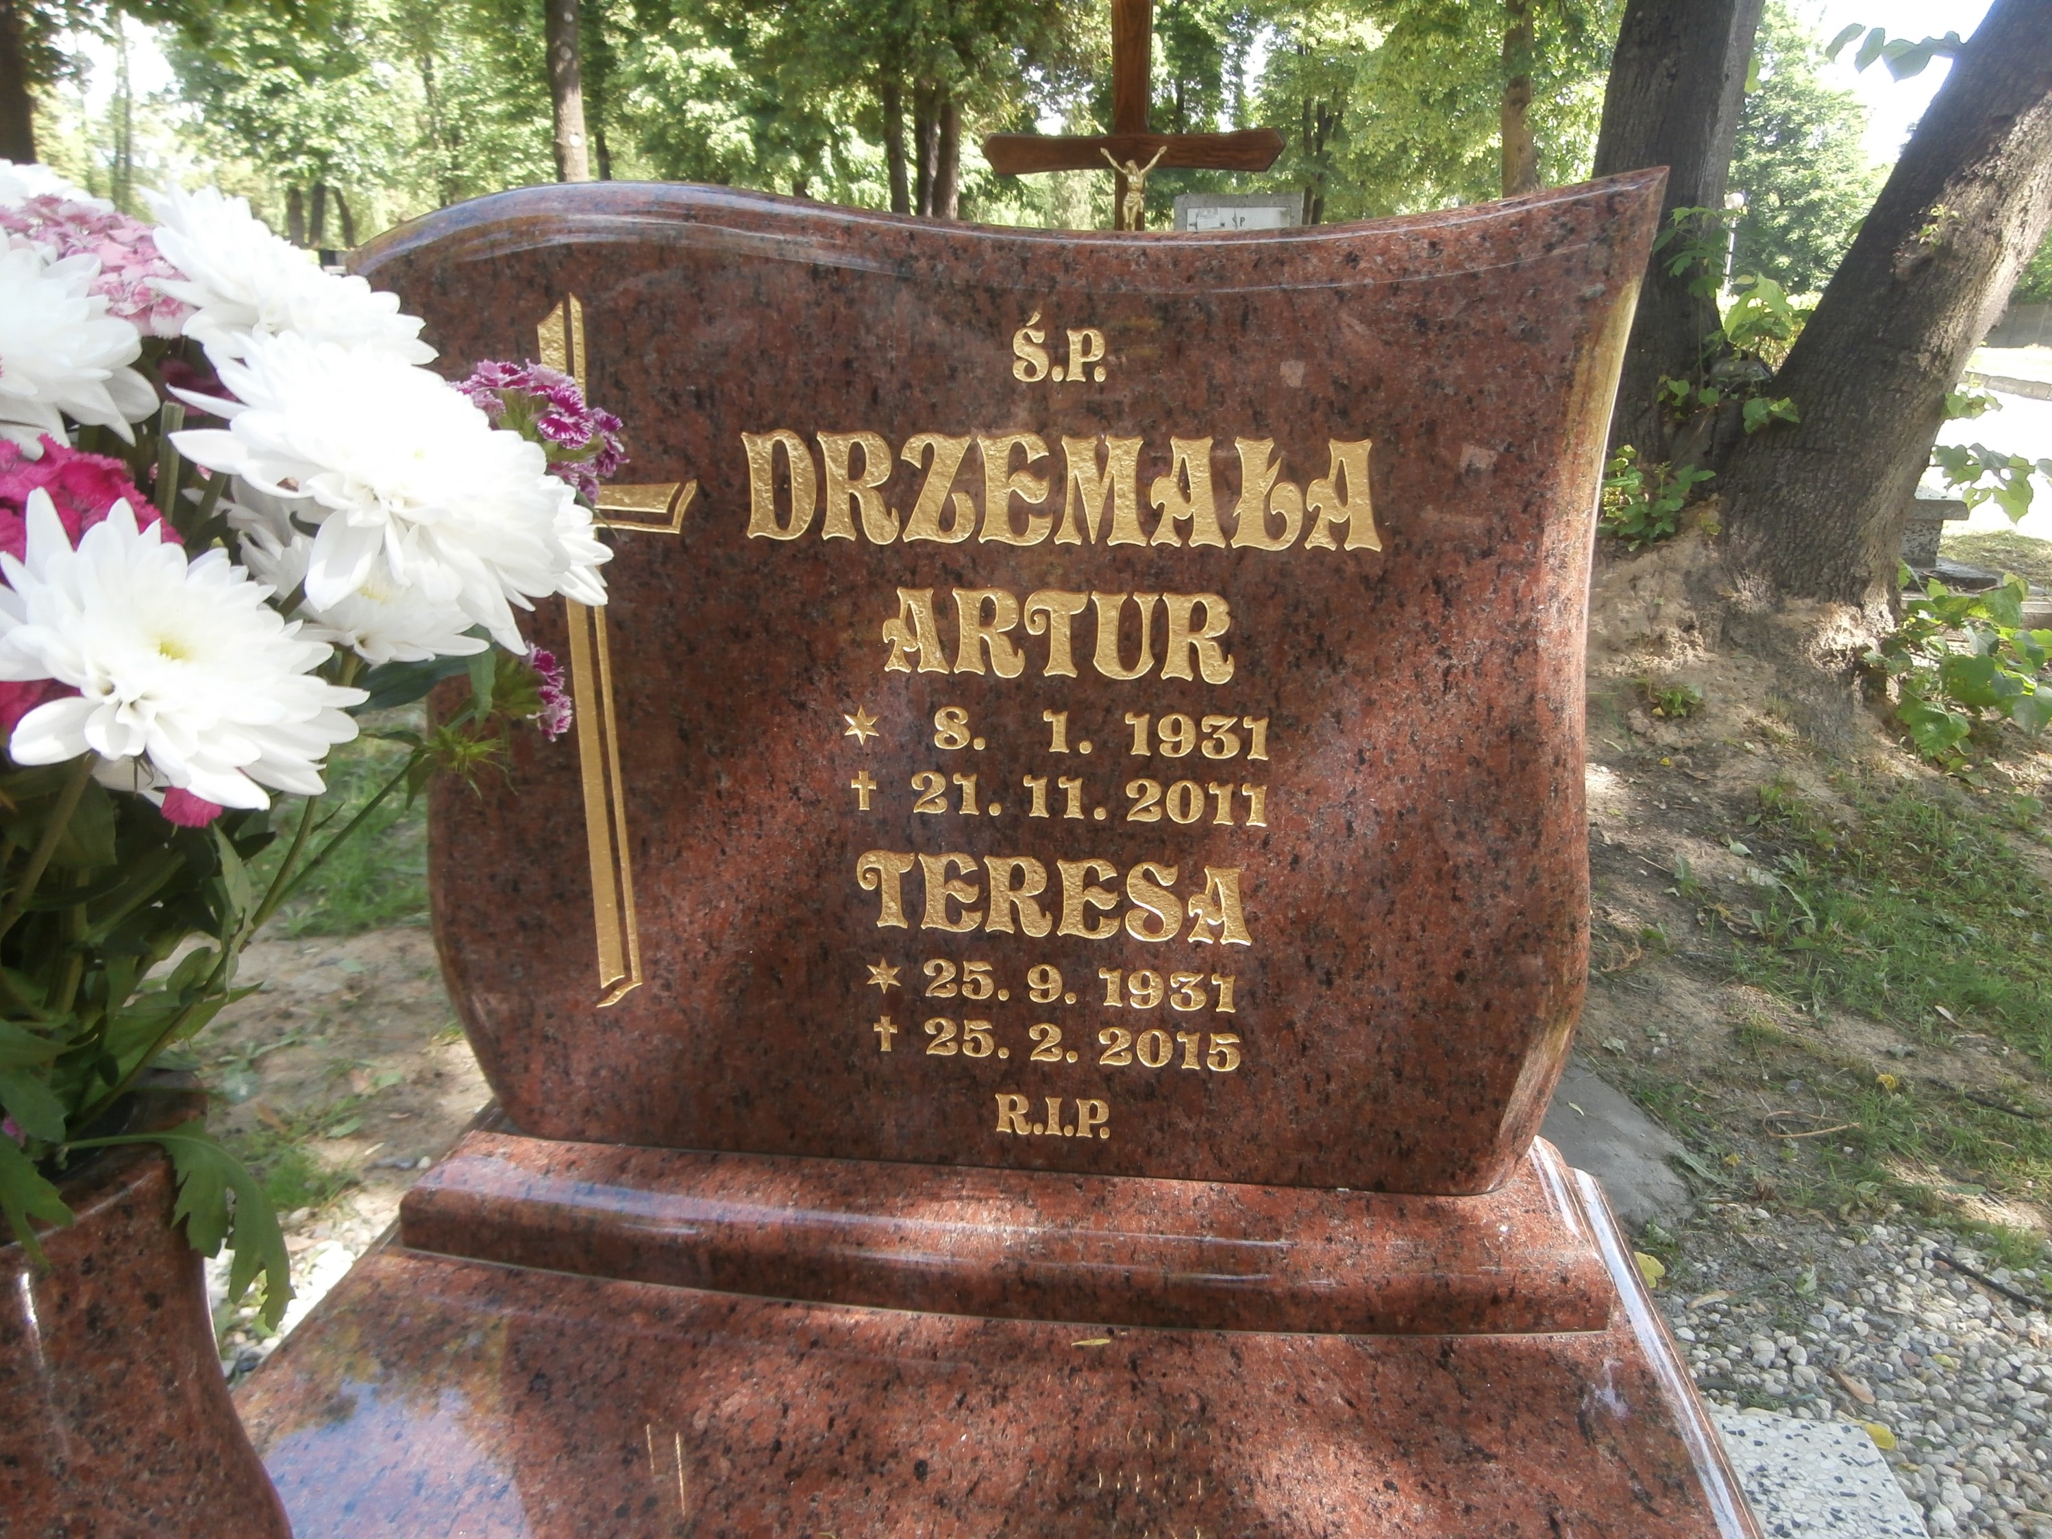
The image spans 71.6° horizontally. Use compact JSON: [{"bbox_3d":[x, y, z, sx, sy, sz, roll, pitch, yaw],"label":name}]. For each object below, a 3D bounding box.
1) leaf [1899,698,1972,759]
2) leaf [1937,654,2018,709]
[{"bbox_3d":[1.661,-0.075,2.600,0.120,0.100,0.060,9,21,24],"label":"leaf"},{"bbox_3d":[1.794,-0.166,2.680,0.130,0.095,0.065,9,21,24],"label":"leaf"}]

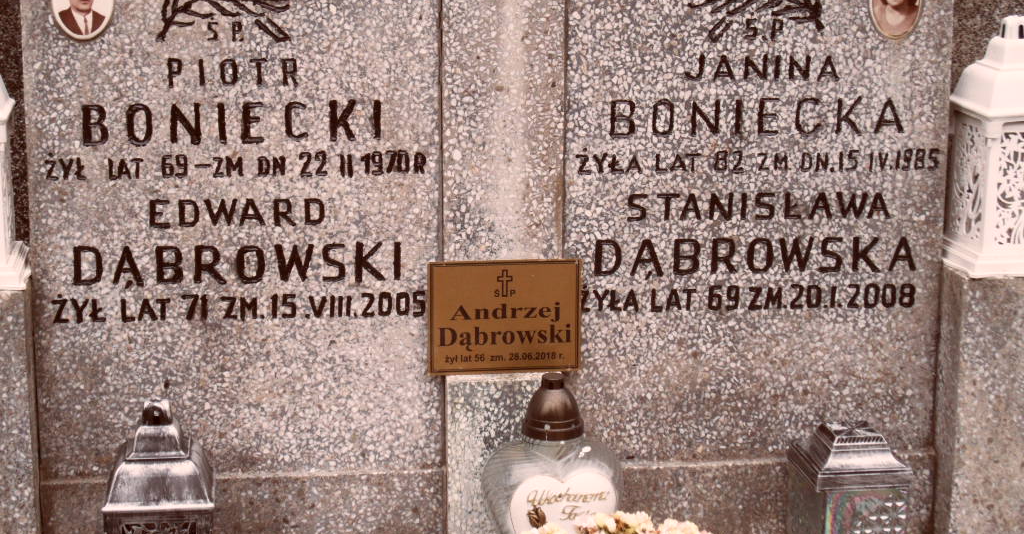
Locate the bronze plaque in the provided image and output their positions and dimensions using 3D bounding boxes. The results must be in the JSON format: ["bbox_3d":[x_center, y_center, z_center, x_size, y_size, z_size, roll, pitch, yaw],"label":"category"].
[{"bbox_3d":[-0.010,0.066,2.358,0.203,0.151,0.007,-1,9,-7],"label":"bronze plaque"}]

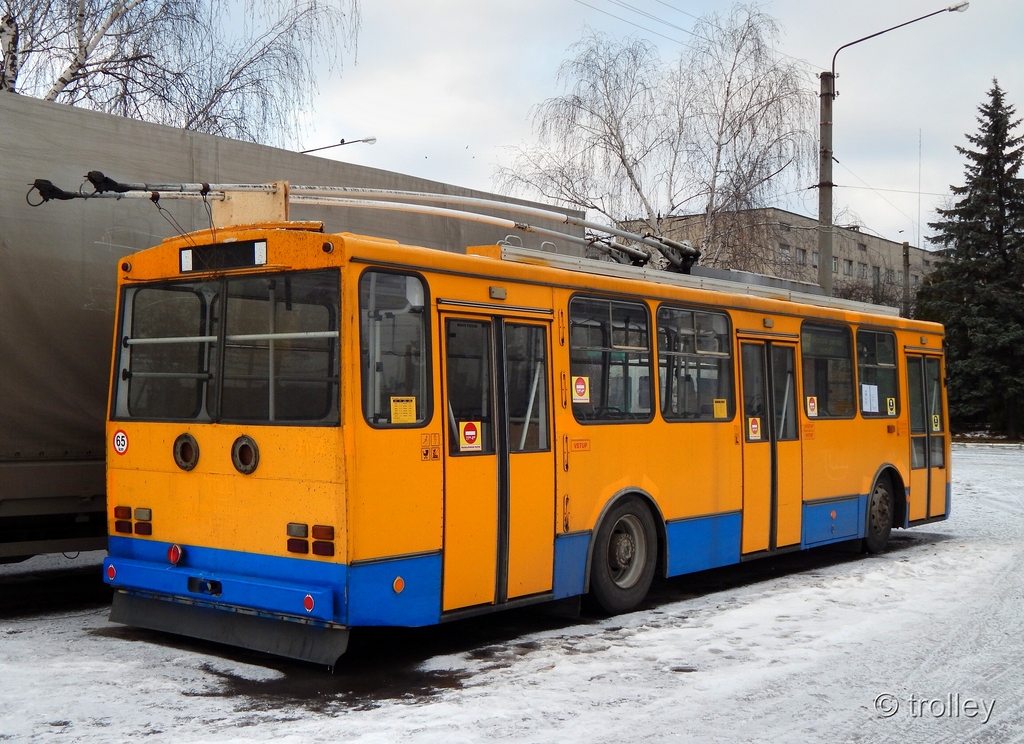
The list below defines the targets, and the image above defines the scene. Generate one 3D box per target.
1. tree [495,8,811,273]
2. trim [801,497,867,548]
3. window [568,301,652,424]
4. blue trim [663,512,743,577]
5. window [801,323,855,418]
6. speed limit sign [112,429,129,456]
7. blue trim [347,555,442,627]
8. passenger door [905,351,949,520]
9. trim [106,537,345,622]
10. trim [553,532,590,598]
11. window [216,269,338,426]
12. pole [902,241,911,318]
[{"bbox_3d":[4.945,-4.977,43.828,10.931,15.475,9.291,0,-1,0],"label":"tree"},{"bbox_3d":[3.458,1.597,13.658,0.050,0.490,1.660,-1,-2,38],"label":"trim"},{"bbox_3d":[0.796,-0.091,10.314,0.060,1.020,1.220,-4,-4,38],"label":"window"},{"bbox_3d":[1.719,1.533,11.427,0.050,0.485,1.370,-1,-2,38],"label":"blue trim"},{"bbox_3d":[3.380,0.000,13.630,0.060,1.020,1.370,-4,-4,38],"label":"window"},{"bbox_3d":[-2.872,0.520,9.339,0.200,0.200,0.015,-1,-2,38],"label":"speed limit sign"},{"bbox_3d":[-0.765,1.437,8.239,0.050,0.470,0.885,-1,-2,38],"label":"blue trim"},{"bbox_3d":[5.148,0.817,15.869,0.070,2.010,1.290,-2,-3,38],"label":"passenger door"},{"bbox_3d":[-2.014,1.402,8.614,2.440,0.410,0.150,-1,-2,38],"label":"trim"},{"bbox_3d":[0.441,1.478,9.787,0.050,0.485,0.480,-1,-2,38],"label":"trim"},{"bbox_3d":[-1.555,-0.155,8.398,1.230,1.000,0.060,-1,-4,38],"label":"window"},{"bbox_3d":[12.692,-0.737,40.923,0.200,6.974,0.200,-1,-2,38],"label":"pole"}]

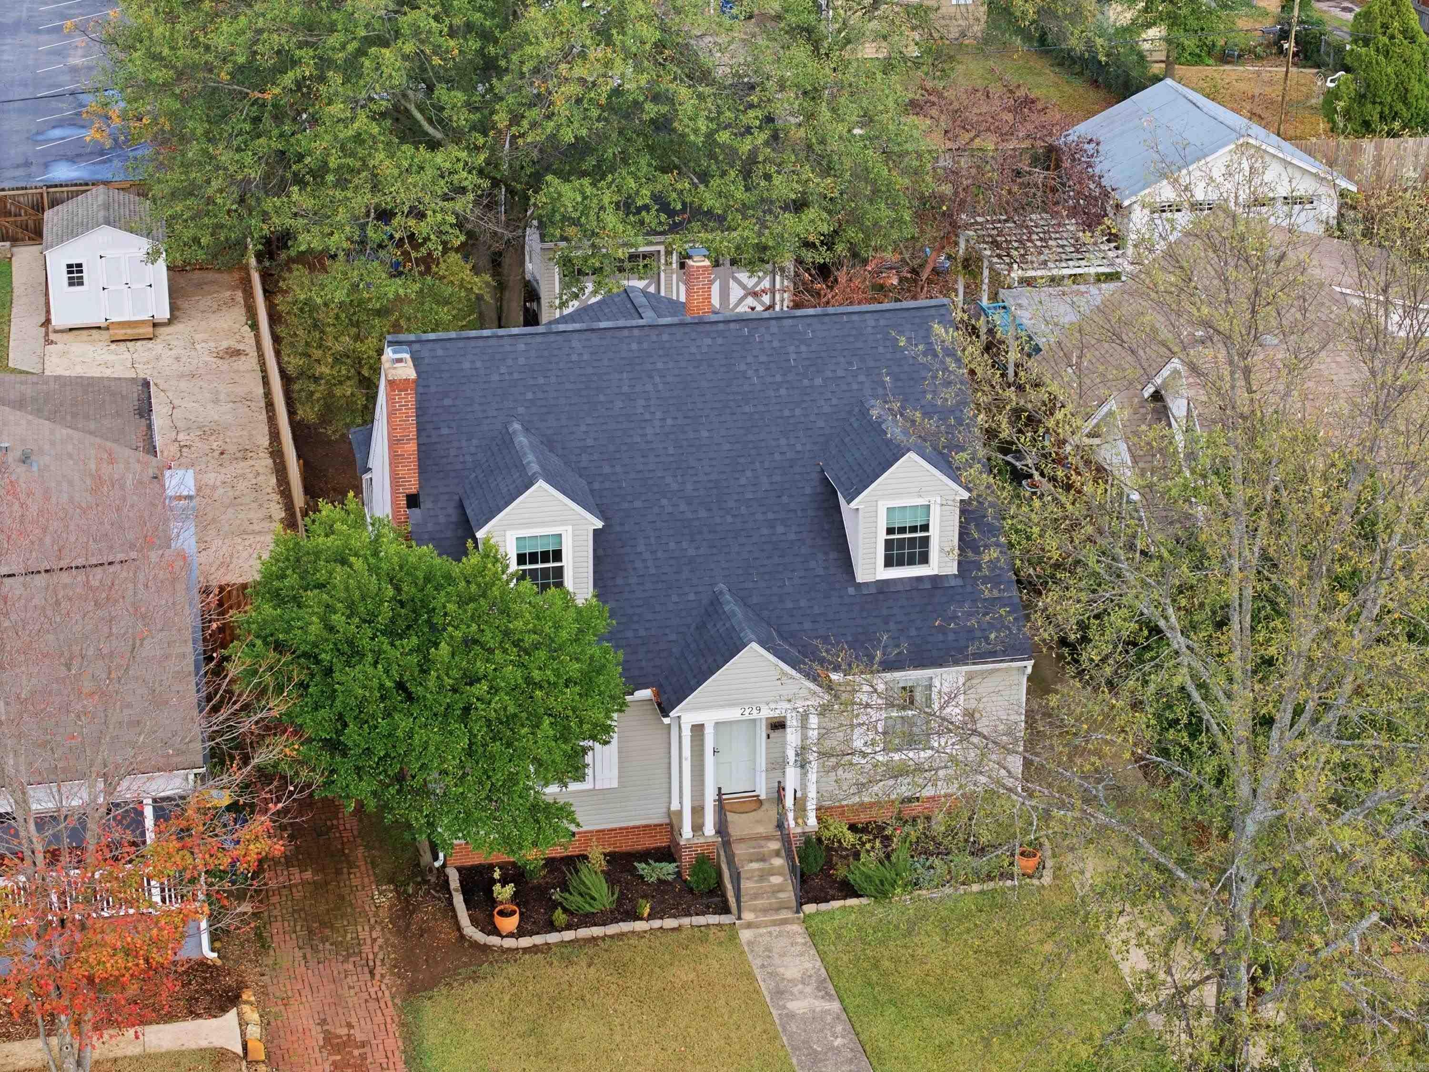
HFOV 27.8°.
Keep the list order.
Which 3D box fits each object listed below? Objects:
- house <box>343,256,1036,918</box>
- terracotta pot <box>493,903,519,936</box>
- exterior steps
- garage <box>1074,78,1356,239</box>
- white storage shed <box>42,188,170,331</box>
[{"bbox_3d":[-0.982,-1.130,55.972,10.970,9.115,15.759,-5,24,-11],"label":"house"},{"bbox_3d":[-3.546,6.530,49.233,0.422,0.412,0.422,0,23,0],"label":"terracotta pot"},{"bbox_3d":[0.788,5.974,50.081,1.140,0.906,1.596,-5,24,-11],"label":"exterior steps"},{"bbox_3d":[14.153,-10.497,84.234,6.816,4.139,6.633,-4,23,-9],"label":"garage"},{"bbox_3d":[-16.621,-7.678,79.080,3.219,2.827,3.790,-5,24,-11],"label":"white storage shed"}]

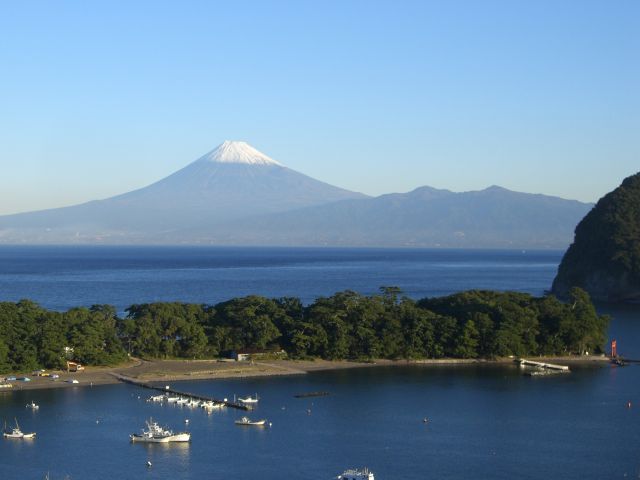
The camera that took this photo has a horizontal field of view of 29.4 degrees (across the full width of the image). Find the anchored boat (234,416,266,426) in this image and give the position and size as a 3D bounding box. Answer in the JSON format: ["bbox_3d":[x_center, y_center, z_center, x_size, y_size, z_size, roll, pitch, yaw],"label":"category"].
[{"bbox_3d":[-21.600,56.300,380.000,9.200,2.400,2.300,0,0,9],"label":"anchored boat"}]

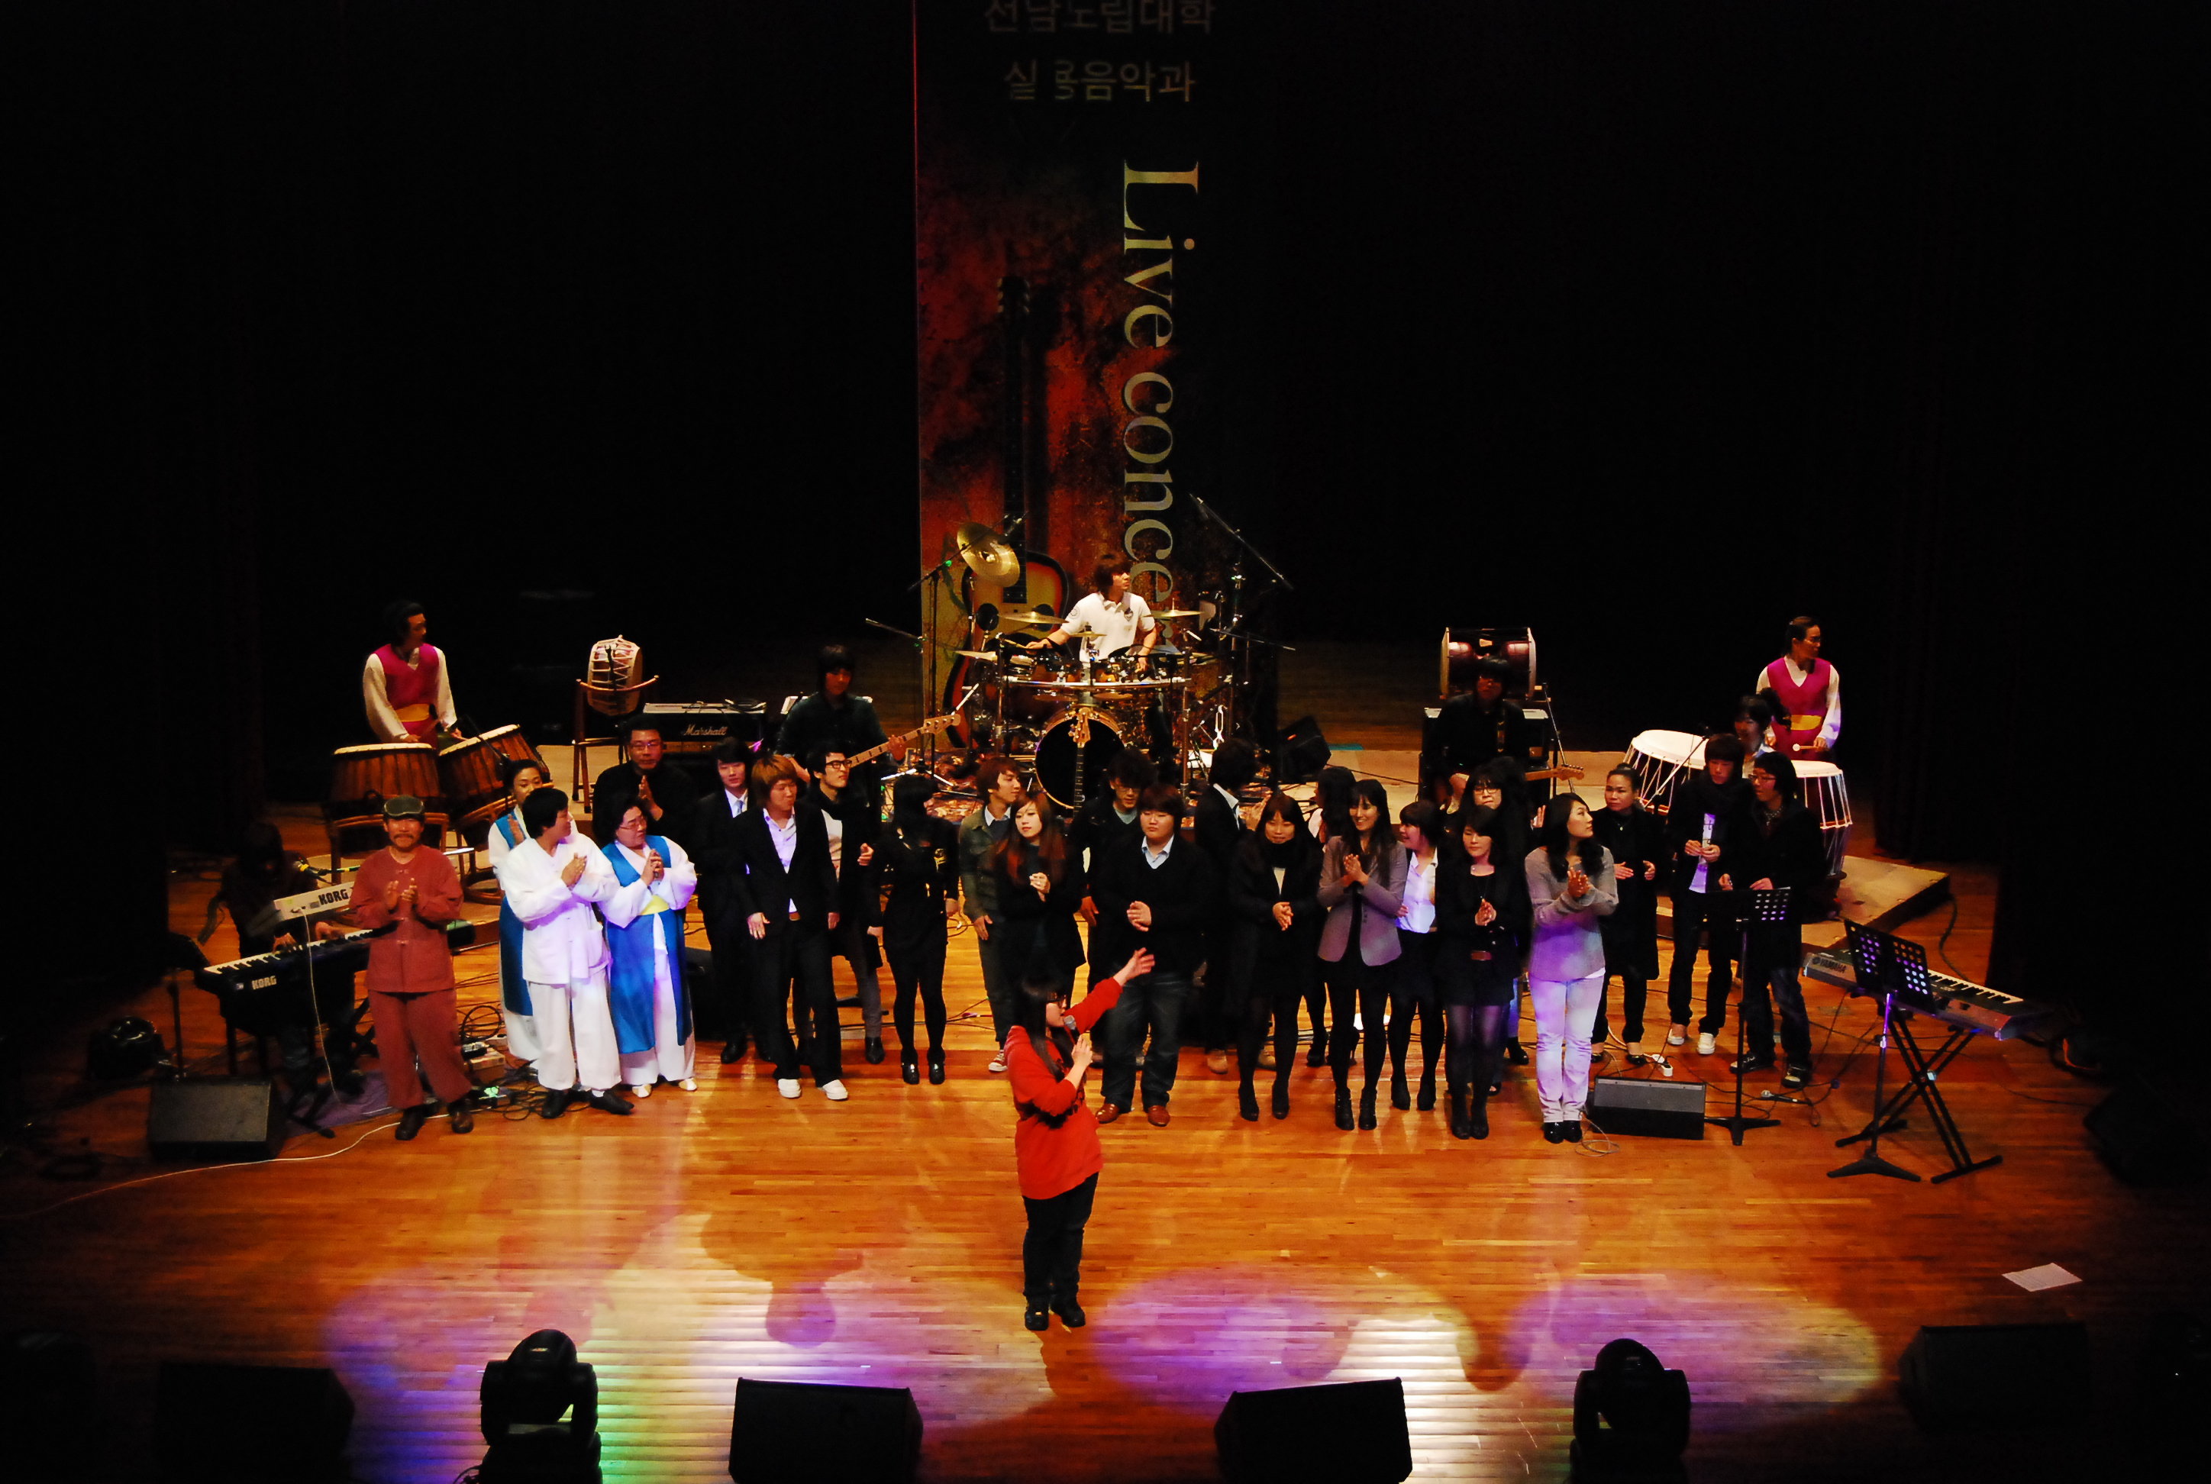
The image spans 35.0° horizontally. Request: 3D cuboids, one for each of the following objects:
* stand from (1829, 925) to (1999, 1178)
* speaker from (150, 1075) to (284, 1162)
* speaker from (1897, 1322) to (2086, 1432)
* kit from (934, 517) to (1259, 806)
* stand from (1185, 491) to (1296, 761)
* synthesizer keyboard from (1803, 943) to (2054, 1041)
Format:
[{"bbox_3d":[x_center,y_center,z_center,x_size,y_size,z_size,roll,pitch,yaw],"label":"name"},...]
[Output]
[{"bbox_3d":[3.857,1.507,17.318,0.460,1.200,0.520,-13,20,-38],"label":"stand"},{"bbox_3d":[-4.460,1.859,17.637,0.585,0.350,0.430,0,15,0],"label":"speaker"},{"bbox_3d":[3.717,2.634,14.695,0.660,0.430,0.455,-1,16,-4],"label":"speaker"},{"bbox_3d":[-0.080,-0.576,23.293,2.000,1.720,1.500,0,15,0],"label":"kit"},{"bbox_3d":[0.900,-0.743,23.558,0.680,1.880,0.550,0,15,0],"label":"stand"},{"bbox_3d":[4.051,1.204,17.343,0.380,0.130,1.200,-13,20,-38],"label":"synthesizer keyboard"}]

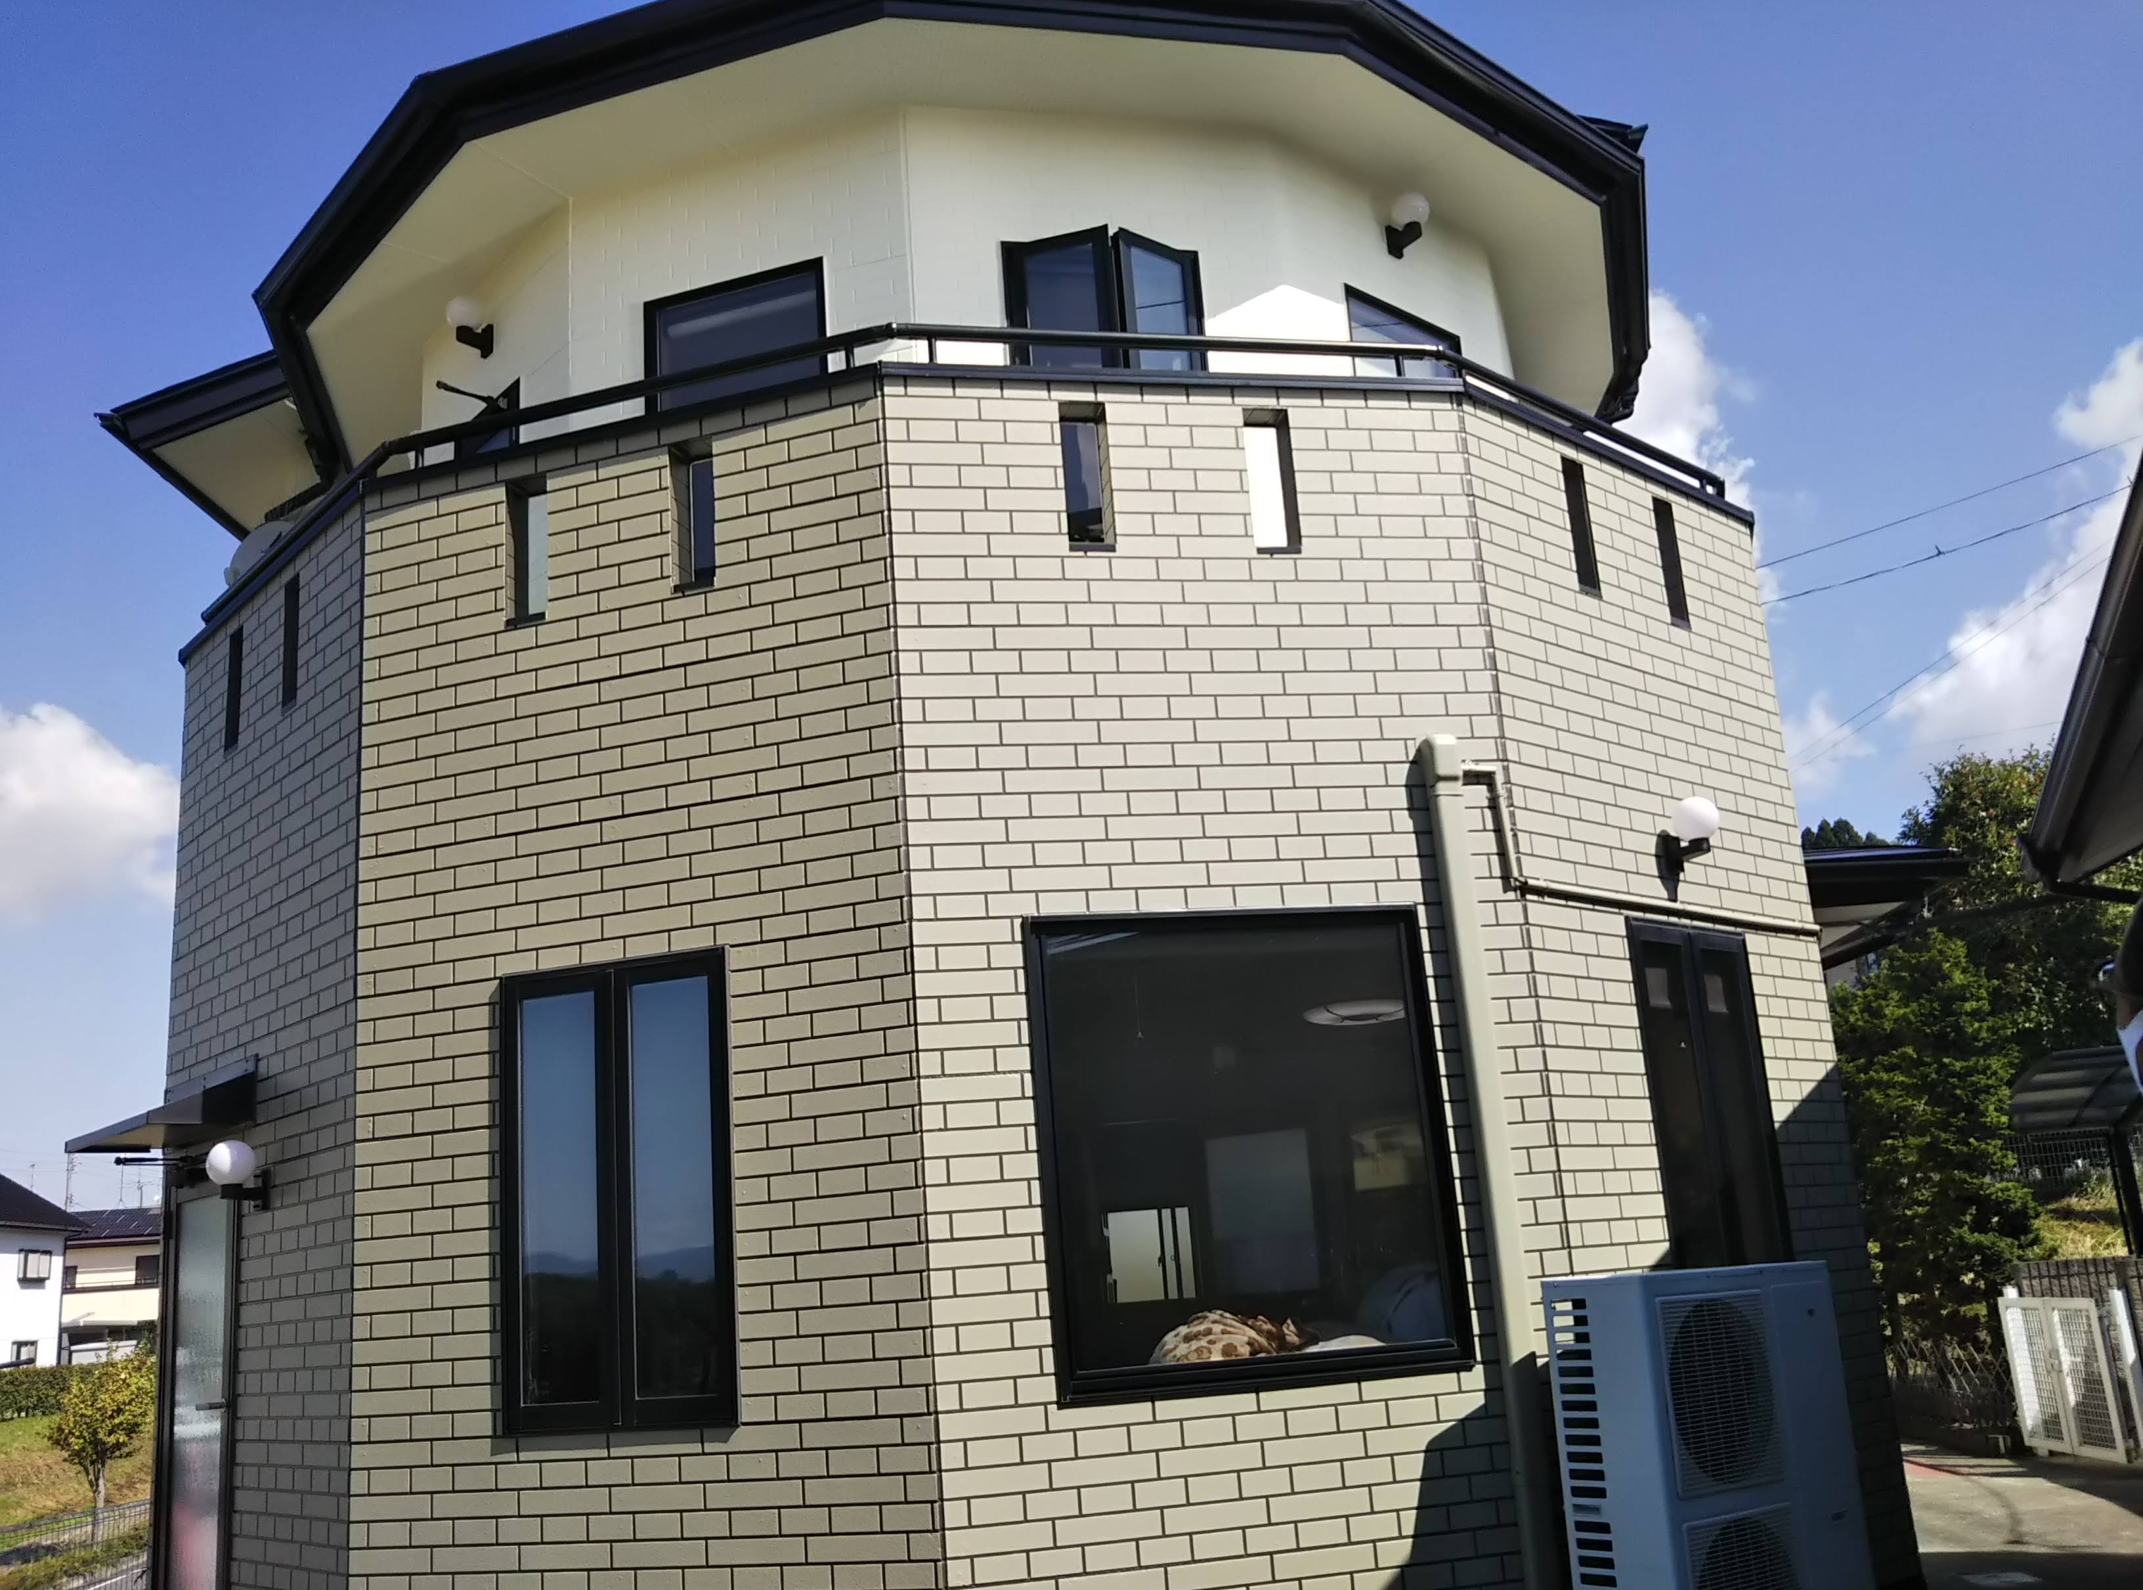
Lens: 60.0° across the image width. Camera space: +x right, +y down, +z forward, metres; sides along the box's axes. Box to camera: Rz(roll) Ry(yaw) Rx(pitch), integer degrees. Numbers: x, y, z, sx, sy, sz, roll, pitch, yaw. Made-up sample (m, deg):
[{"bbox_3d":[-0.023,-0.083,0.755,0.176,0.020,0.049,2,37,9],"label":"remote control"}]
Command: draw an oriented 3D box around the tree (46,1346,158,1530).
[{"bbox_3d":[-13.038,8.643,25.000,1.550,2.400,1.500,-4,-14,-1],"label":"tree"}]

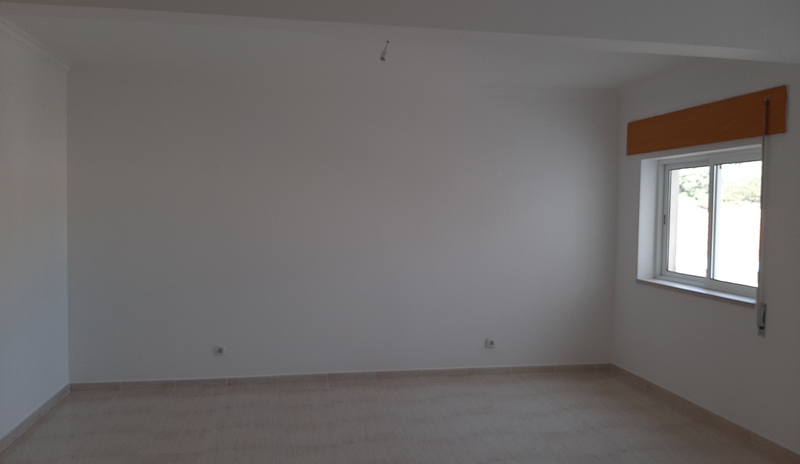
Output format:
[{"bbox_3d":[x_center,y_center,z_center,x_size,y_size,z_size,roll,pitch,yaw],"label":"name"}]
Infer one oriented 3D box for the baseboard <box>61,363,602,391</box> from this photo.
[{"bbox_3d":[-0.341,1.298,5.604,4.866,0.075,0.014,0,3,-10],"label":"baseboard"}]

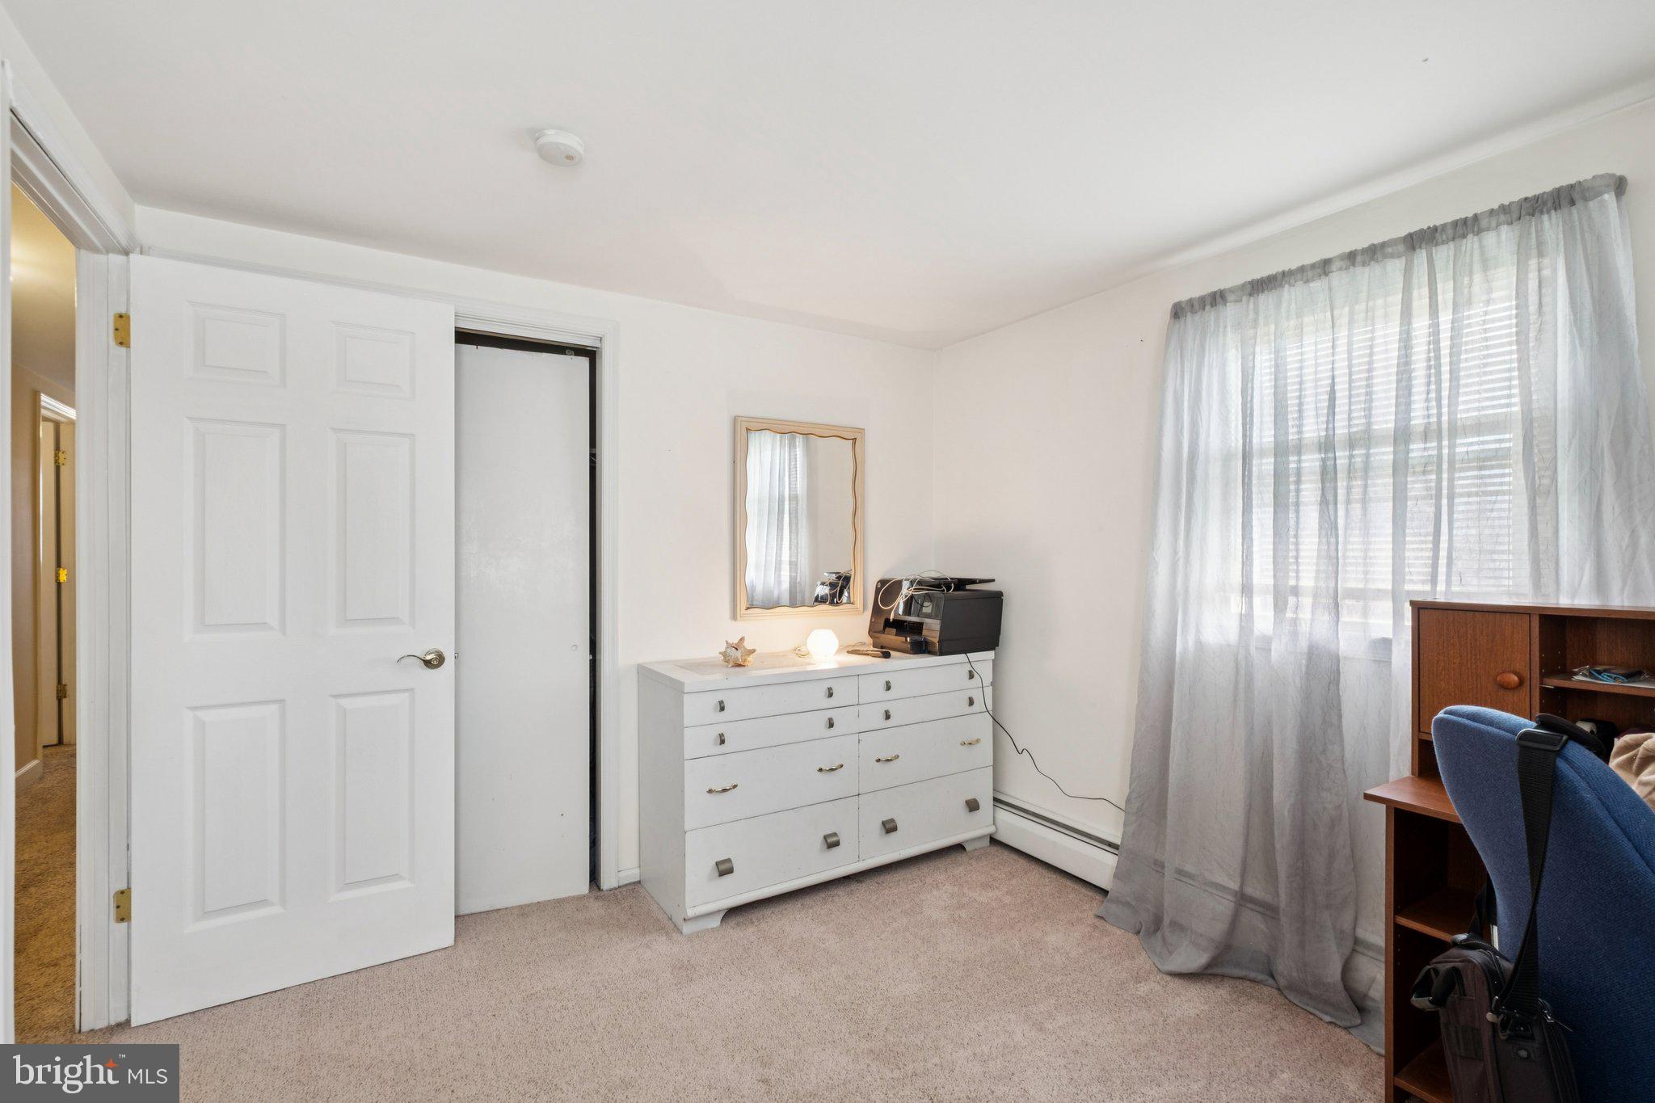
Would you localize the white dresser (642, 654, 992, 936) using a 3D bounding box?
[{"bbox_3d":[0.000,0.860,2.849,1.397,0.833,0.489,0,0,-31],"label":"white dresser"}]

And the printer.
[{"bbox_3d":[0.498,0.290,3.161,0.417,0.306,0.427,0,0,-32],"label":"printer"}]

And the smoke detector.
[{"bbox_3d":[-0.641,-0.965,1.653,0.114,0.036,0.114,0,0,-31],"label":"smoke detector"}]

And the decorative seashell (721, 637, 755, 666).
[{"bbox_3d":[-0.354,0.388,2.713,0.129,0.111,0.113,0,0,17],"label":"decorative seashell"}]

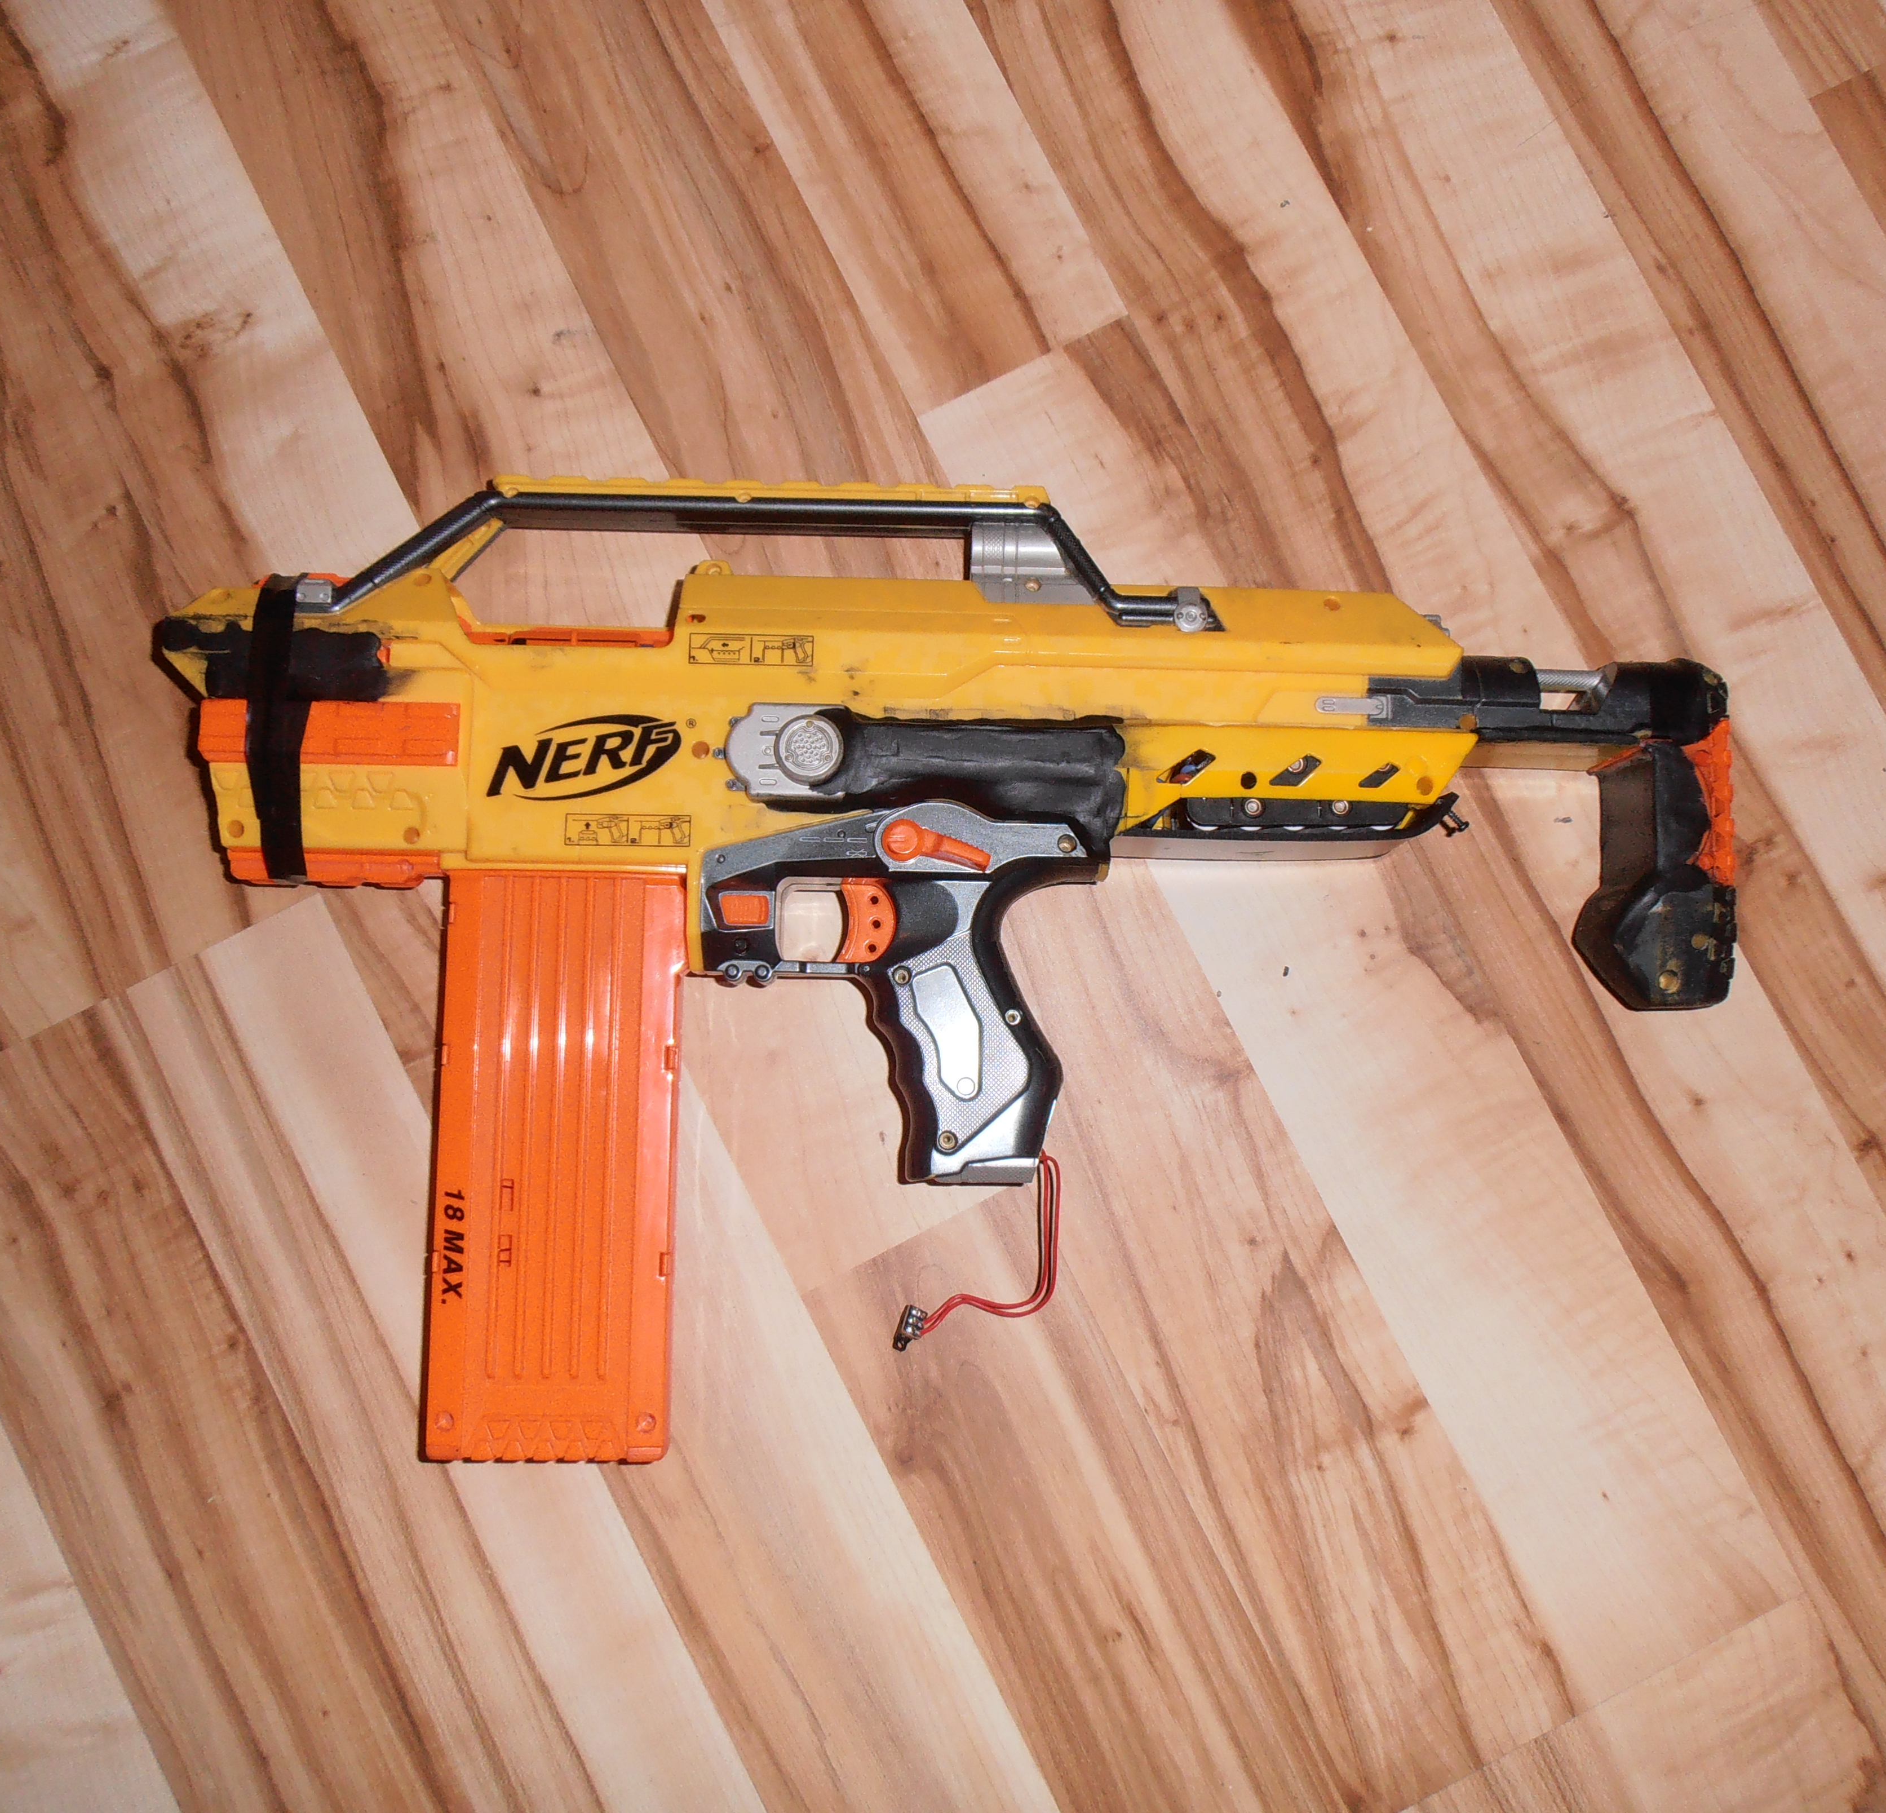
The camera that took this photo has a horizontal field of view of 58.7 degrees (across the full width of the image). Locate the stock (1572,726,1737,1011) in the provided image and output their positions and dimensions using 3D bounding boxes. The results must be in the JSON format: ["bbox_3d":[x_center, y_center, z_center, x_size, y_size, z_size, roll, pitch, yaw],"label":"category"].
[{"bbox_3d":[0.264,-0.012,0.624,0.045,0.052,0.098,1,85,-1],"label":"stock"}]

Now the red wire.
[{"bbox_3d":[0.017,0.126,0.621,0.052,0.028,0.071,1,85,-1],"label":"red wire"}]

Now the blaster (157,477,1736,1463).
[{"bbox_3d":[0.002,0.021,0.602,0.573,0.082,0.352,1,85,-1],"label":"blaster"}]

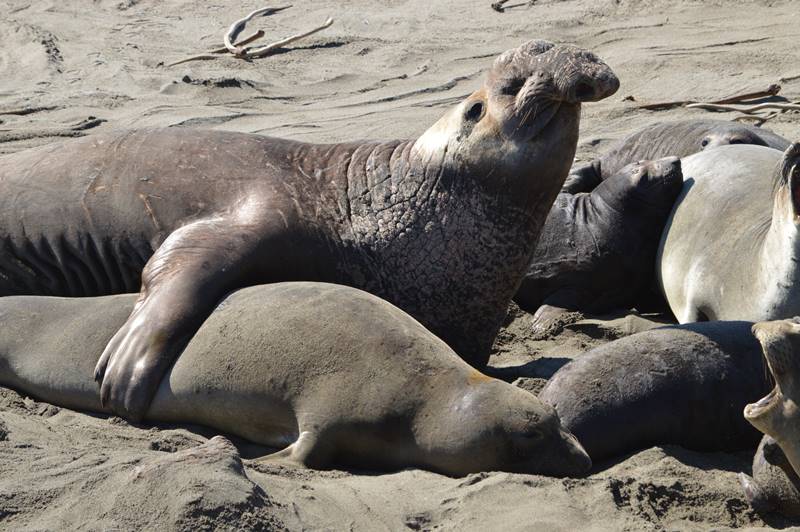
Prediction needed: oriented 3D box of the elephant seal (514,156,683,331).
[{"bbox_3d":[0.571,-0.186,23.040,1.150,0.550,0.470,5,16,17],"label":"elephant seal"}]

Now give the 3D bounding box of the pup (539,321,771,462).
[{"bbox_3d":[1.016,0.442,21.120,1.300,0.460,0.520,-2,15,-8],"label":"pup"}]

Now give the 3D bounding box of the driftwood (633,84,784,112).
[{"bbox_3d":[1.343,-0.731,26.016,0.680,0.090,0.120,-5,16,-16],"label":"driftwood"}]

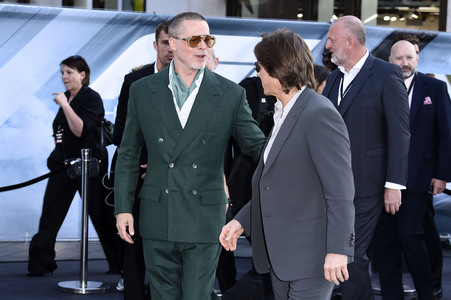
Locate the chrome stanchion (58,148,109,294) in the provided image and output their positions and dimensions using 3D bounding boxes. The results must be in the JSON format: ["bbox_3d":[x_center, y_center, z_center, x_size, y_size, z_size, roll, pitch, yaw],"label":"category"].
[{"bbox_3d":[-0.974,0.481,8.212,0.350,0.970,0.350,1,4,0],"label":"chrome stanchion"}]

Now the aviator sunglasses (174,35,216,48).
[{"bbox_3d":[-0.136,-0.461,5.008,0.145,0.053,0.145,1,8,-34],"label":"aviator sunglasses"}]

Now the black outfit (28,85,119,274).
[{"bbox_3d":[-1.107,0.212,8.694,0.640,1.400,0.480,0,5,-17],"label":"black outfit"}]

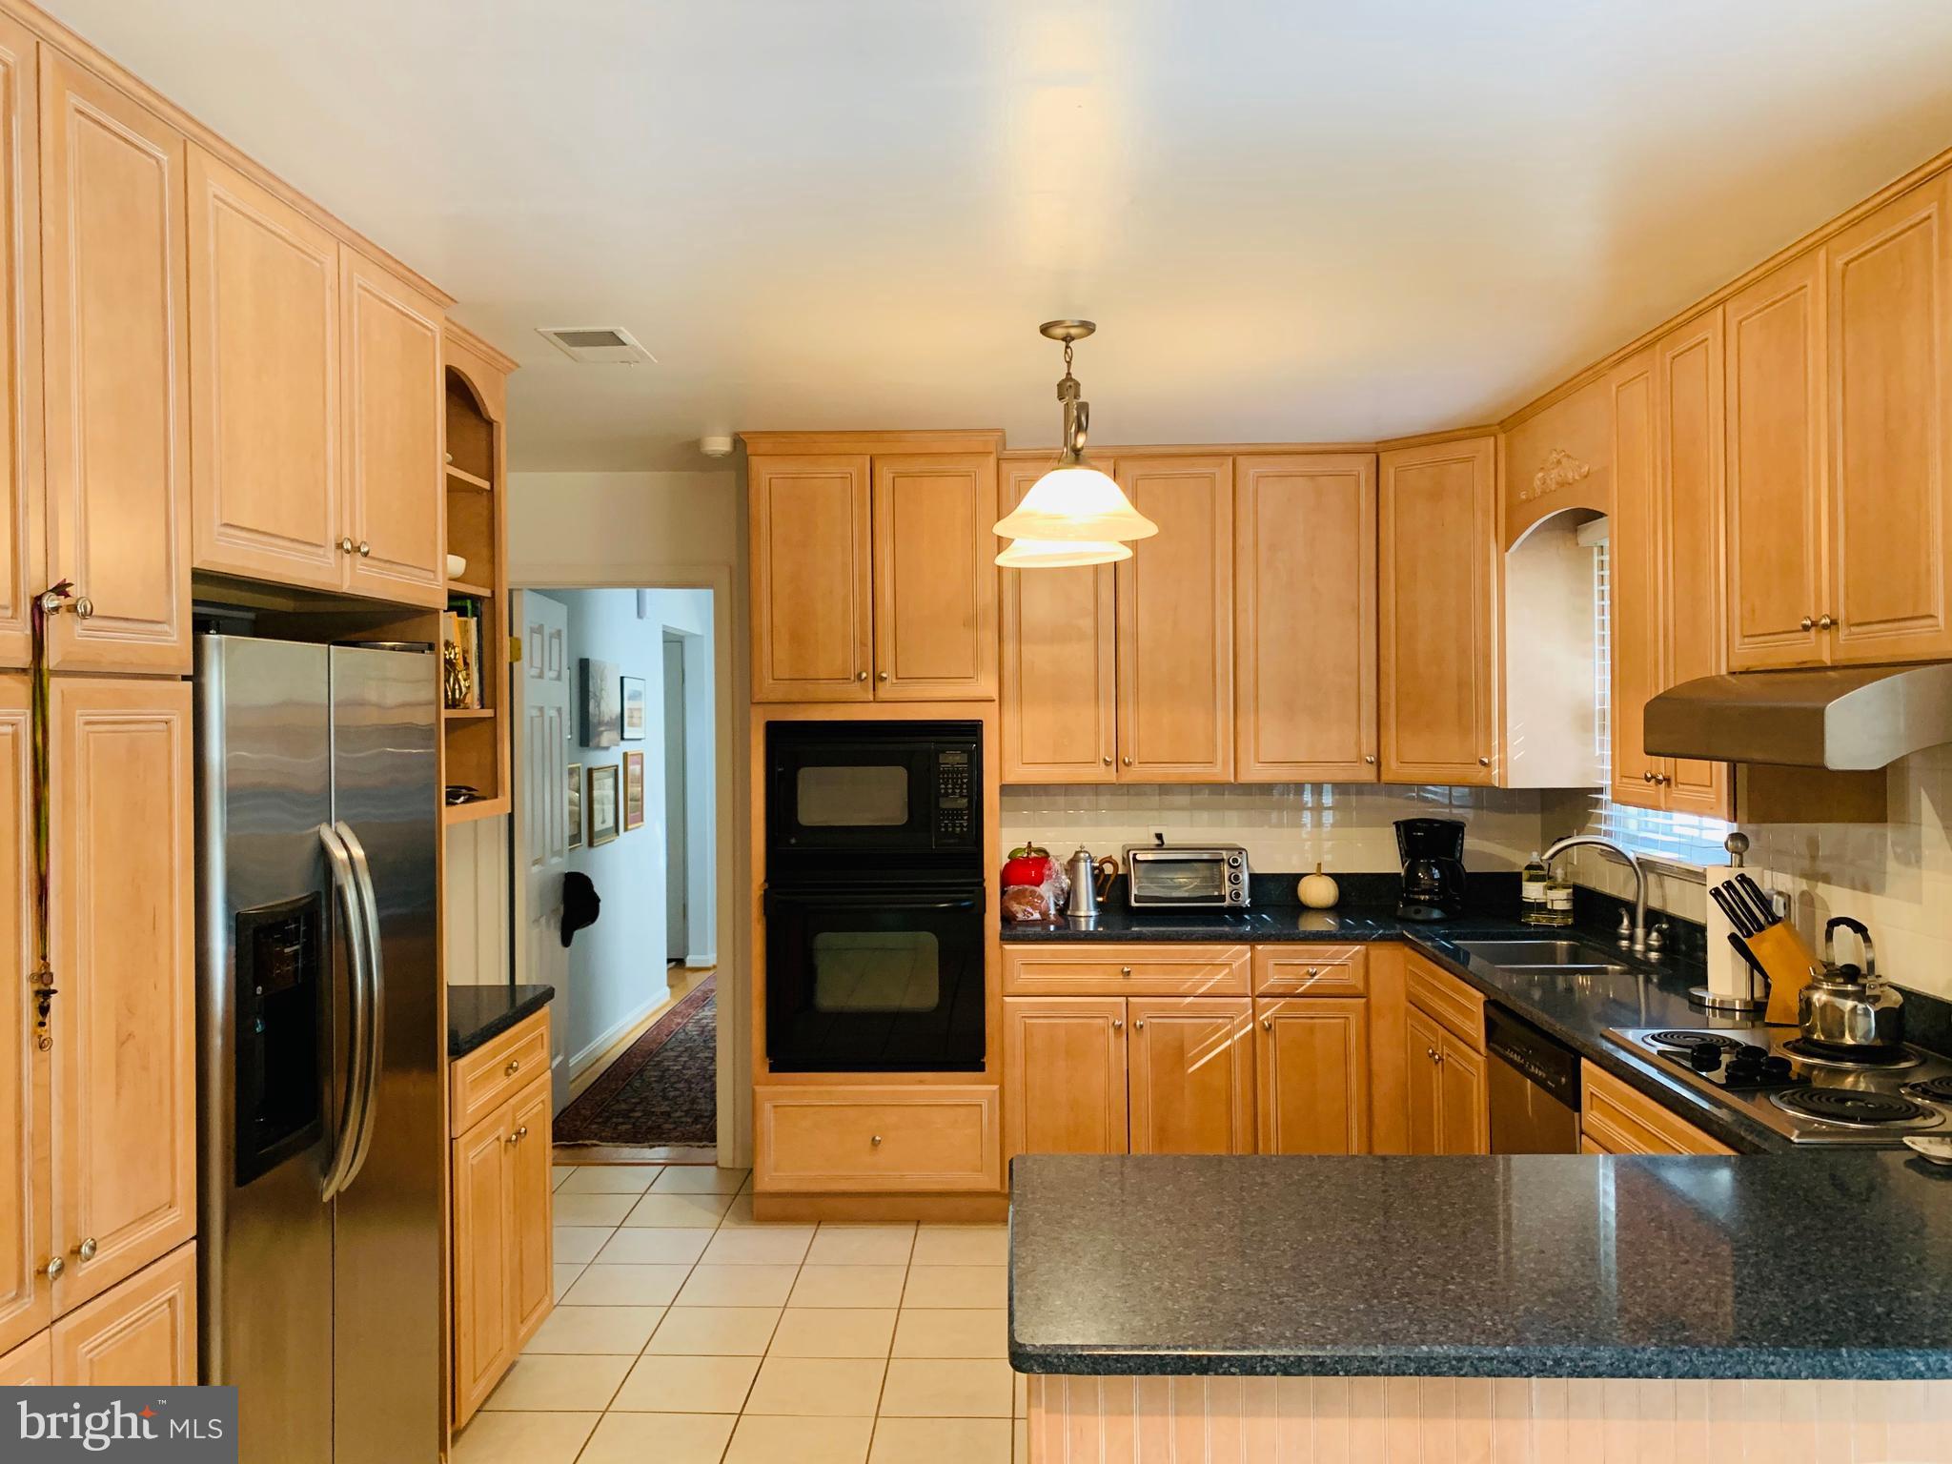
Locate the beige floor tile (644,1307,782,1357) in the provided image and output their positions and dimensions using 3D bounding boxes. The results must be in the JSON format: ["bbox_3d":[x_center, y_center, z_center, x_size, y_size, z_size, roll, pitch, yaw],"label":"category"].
[{"bbox_3d":[-0.660,1.529,3.729,0.300,0.012,0.300,0,0,2],"label":"beige floor tile"}]

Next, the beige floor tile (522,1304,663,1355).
[{"bbox_3d":[-0.965,1.532,3.740,0.300,0.012,0.300,0,0,2],"label":"beige floor tile"}]

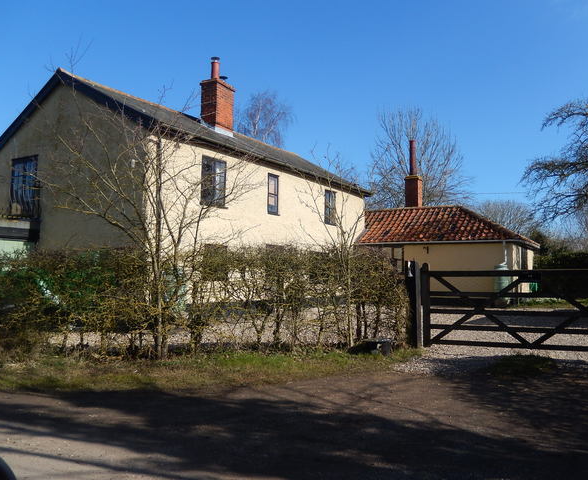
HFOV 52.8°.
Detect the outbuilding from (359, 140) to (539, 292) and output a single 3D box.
[{"bbox_3d":[5.860,-0.938,24.287,7.162,6.573,5.700,-2,-3,29],"label":"outbuilding"}]

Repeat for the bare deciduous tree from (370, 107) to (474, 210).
[{"bbox_3d":[7.252,-2.435,34.178,6.200,10.698,6.000,0,-3,0],"label":"bare deciduous tree"}]

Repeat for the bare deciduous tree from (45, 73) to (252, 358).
[{"bbox_3d":[-2.038,-0.306,8.128,2.950,3.832,2.700,0,-3,0],"label":"bare deciduous tree"}]

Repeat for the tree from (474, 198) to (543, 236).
[{"bbox_3d":[19.671,0.122,55.071,7.200,8.012,6.800,0,-3,0],"label":"tree"}]

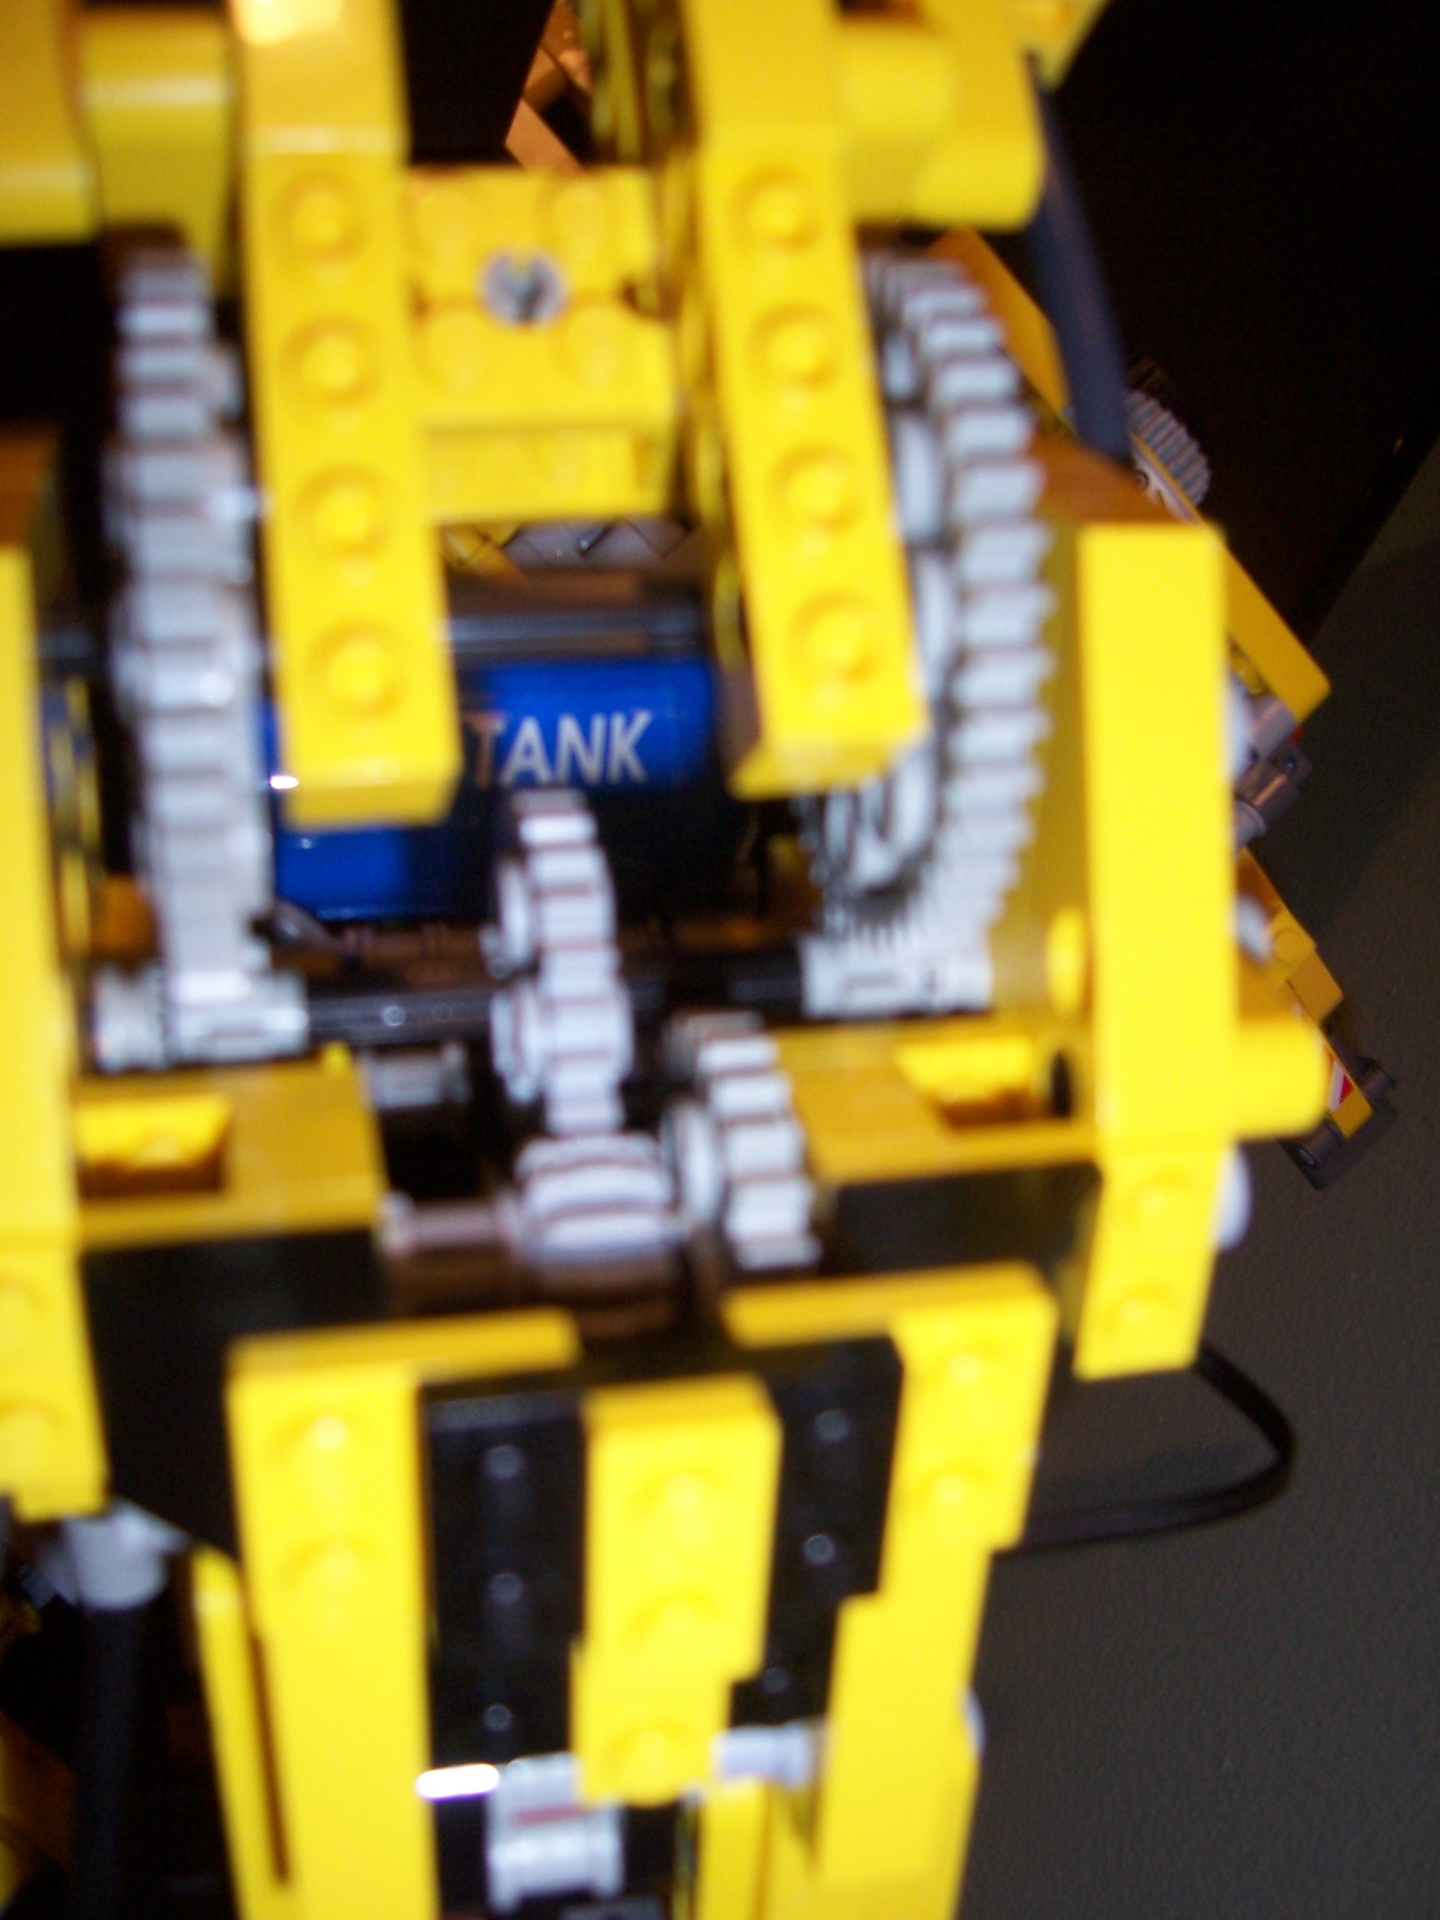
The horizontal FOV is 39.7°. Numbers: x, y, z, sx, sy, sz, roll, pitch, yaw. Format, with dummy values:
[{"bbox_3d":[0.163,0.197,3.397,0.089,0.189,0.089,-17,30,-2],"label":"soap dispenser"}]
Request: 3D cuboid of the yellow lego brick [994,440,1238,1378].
[{"bbox_3d":[0.024,-0.003,0.123,0.009,0.054,0.019,-3,15,-11],"label":"yellow lego brick"}]

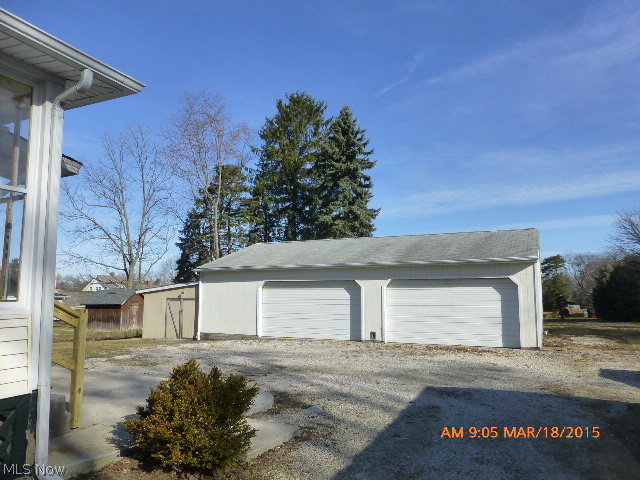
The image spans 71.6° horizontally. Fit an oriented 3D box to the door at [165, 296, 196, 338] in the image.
[{"bbox_3d":[-6.820,3.822,21.766,2.050,2.000,0.100,-3,-6,25],"label":"door"}]

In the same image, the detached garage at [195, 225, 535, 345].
[{"bbox_3d":[2.973,2.281,22.987,14.870,4.870,10.950,-3,-6,25],"label":"detached garage"}]

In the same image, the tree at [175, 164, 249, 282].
[{"bbox_3d":[-9.611,-0.018,39.205,6.315,13.609,6.315,1,-6,-14],"label":"tree"}]

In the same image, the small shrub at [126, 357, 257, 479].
[{"bbox_3d":[-1.195,1.573,4.064,1.219,0.899,1.150,1,-6,-16],"label":"small shrub"}]

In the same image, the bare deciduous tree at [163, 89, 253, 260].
[{"bbox_3d":[-9.793,-3.335,38.534,7.465,20.078,7.465,1,-6,-14],"label":"bare deciduous tree"}]

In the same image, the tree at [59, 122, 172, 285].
[{"bbox_3d":[-16.721,-1.555,36.349,8.242,15.981,8.242,2,-6,-25],"label":"tree"}]

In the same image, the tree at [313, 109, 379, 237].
[{"bbox_3d":[2.341,-2.897,40.493,6.300,19.249,6.300,-1,-6,3],"label":"tree"}]

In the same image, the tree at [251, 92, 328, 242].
[{"bbox_3d":[-2.859,-3.681,41.580,7.190,21.092,7.190,0,-6,-4],"label":"tree"}]

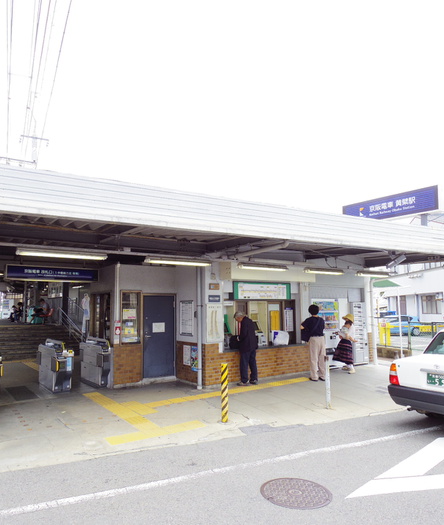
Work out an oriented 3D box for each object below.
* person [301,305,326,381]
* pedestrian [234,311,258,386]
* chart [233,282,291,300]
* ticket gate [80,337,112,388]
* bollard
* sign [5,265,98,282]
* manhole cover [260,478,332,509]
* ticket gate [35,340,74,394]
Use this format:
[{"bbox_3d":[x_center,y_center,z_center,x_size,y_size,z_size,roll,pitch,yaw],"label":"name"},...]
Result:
[{"bbox_3d":[2.125,1.862,9.449,0.540,1.737,0.360,1,-6,-17],"label":"person"},{"bbox_3d":[0.541,1.899,9.003,0.500,1.605,0.460,-3,-6,21],"label":"pedestrian"},{"bbox_3d":[0.985,0.698,9.720,1.779,0.396,0.100,3,-6,-34],"label":"chart"},{"bbox_3d":[-2.898,2.253,9.361,0.260,1.020,1.500,3,-6,-34],"label":"ticket gate"},{"bbox_3d":[0.046,2.007,6.246,0.095,0.884,0.095,3,-6,-34],"label":"bollard"},{"bbox_3d":[-3.509,0.249,8.467,1.817,0.272,0.180,3,-6,-34],"label":"sign"},{"bbox_3d":[0.708,2.206,3.840,0.670,0.040,0.670,0,-5,0],"label":"manhole cover"},{"bbox_3d":[-3.688,2.220,8.948,0.360,1.020,1.480,3,-6,-34],"label":"ticket gate"}]

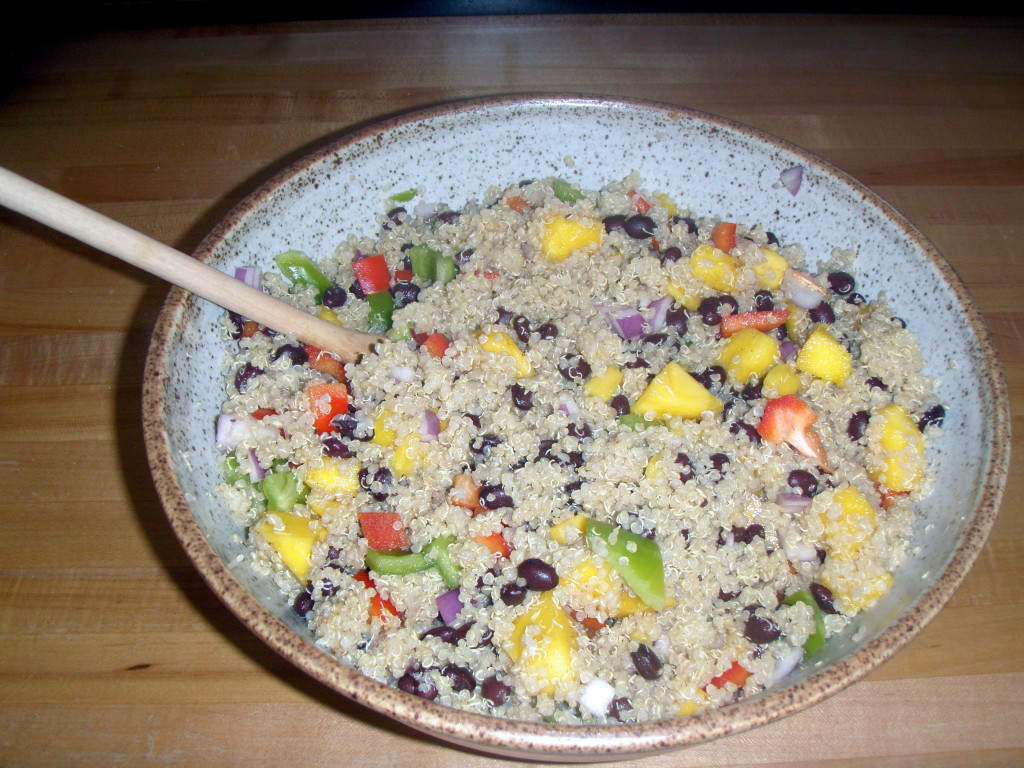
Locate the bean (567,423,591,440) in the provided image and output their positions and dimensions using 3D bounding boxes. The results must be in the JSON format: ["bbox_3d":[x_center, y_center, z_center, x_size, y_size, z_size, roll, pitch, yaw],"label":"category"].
[{"bbox_3d":[0.024,0.017,0.391,0.011,0.008,0.009,25,54,19],"label":"bean"}]

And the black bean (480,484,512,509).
[{"bbox_3d":[-0.005,0.037,0.365,0.012,0.007,0.009,5,50,4],"label":"black bean"}]

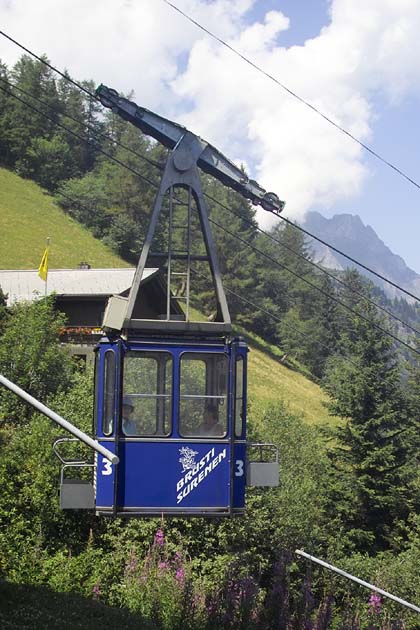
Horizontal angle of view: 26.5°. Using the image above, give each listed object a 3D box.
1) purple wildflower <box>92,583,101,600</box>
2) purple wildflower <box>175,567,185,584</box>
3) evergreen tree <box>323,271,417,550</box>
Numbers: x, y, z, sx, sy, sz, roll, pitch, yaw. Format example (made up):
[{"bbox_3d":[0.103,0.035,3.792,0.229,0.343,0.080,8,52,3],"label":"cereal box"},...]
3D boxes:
[{"bbox_3d":[-0.903,2.200,7.100,0.062,0.143,0.062,1,-6,0],"label":"purple wildflower"},{"bbox_3d":[-0.243,2.073,7.100,0.077,0.143,0.077,1,-6,0],"label":"purple wildflower"},{"bbox_3d":[5.362,3.311,30.000,3.065,9.614,3.065,1,-6,0],"label":"evergreen tree"}]

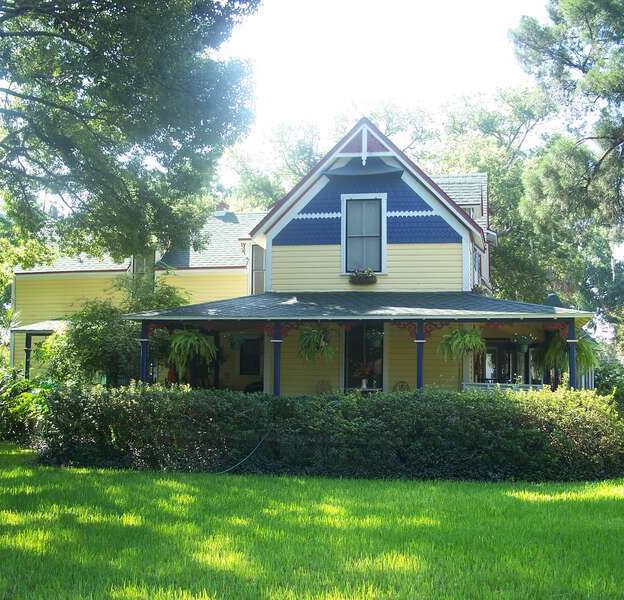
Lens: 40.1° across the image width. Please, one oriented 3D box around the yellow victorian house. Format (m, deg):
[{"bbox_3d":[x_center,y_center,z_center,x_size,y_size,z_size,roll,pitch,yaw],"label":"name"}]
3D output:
[{"bbox_3d":[-1.646,0.146,24.921,17.700,7.800,13.700,-1,-6,11],"label":"yellow victorian house"}]

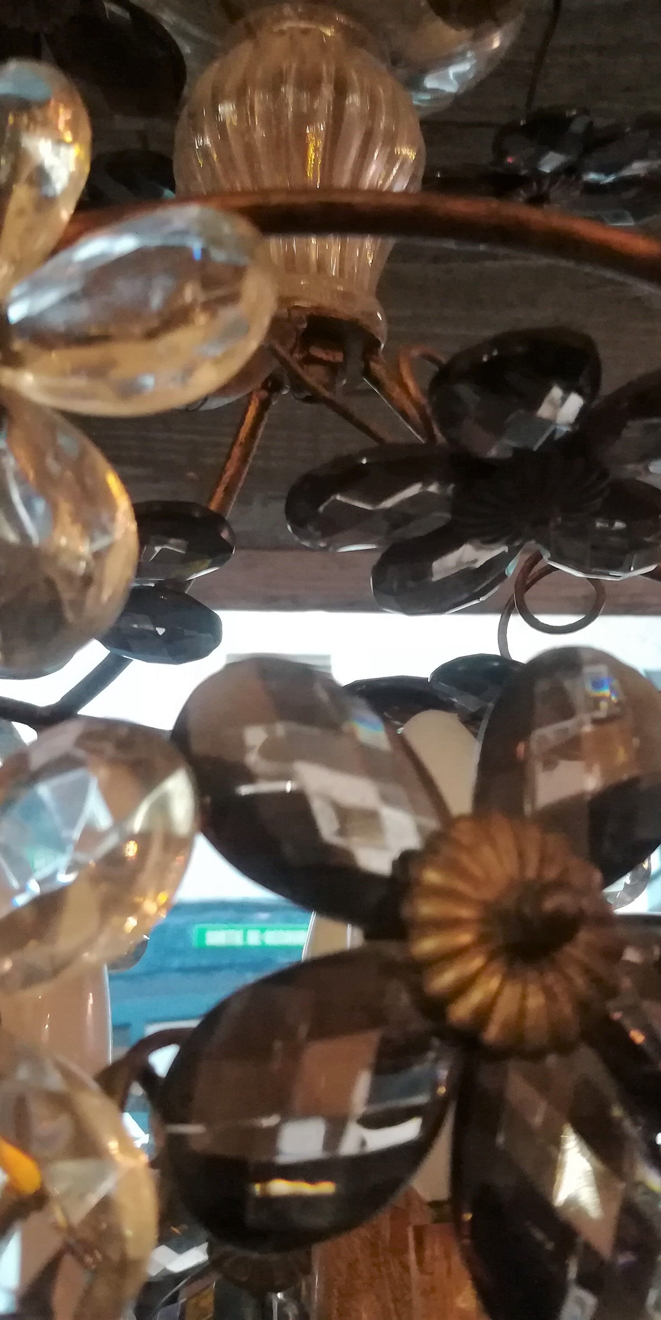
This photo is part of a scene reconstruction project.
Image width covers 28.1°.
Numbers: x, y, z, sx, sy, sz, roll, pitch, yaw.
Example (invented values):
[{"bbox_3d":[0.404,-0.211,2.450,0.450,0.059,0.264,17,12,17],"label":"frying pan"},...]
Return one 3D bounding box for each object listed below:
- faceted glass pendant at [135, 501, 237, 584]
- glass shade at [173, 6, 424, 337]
[{"bbox_3d":[-0.064,-0.046,0.515,0.060,0.023,0.039,2,-44,7],"label":"faceted glass pendant"},{"bbox_3d":[-0.013,-0.202,0.563,0.106,0.162,0.106,1,-20,0],"label":"glass shade"}]

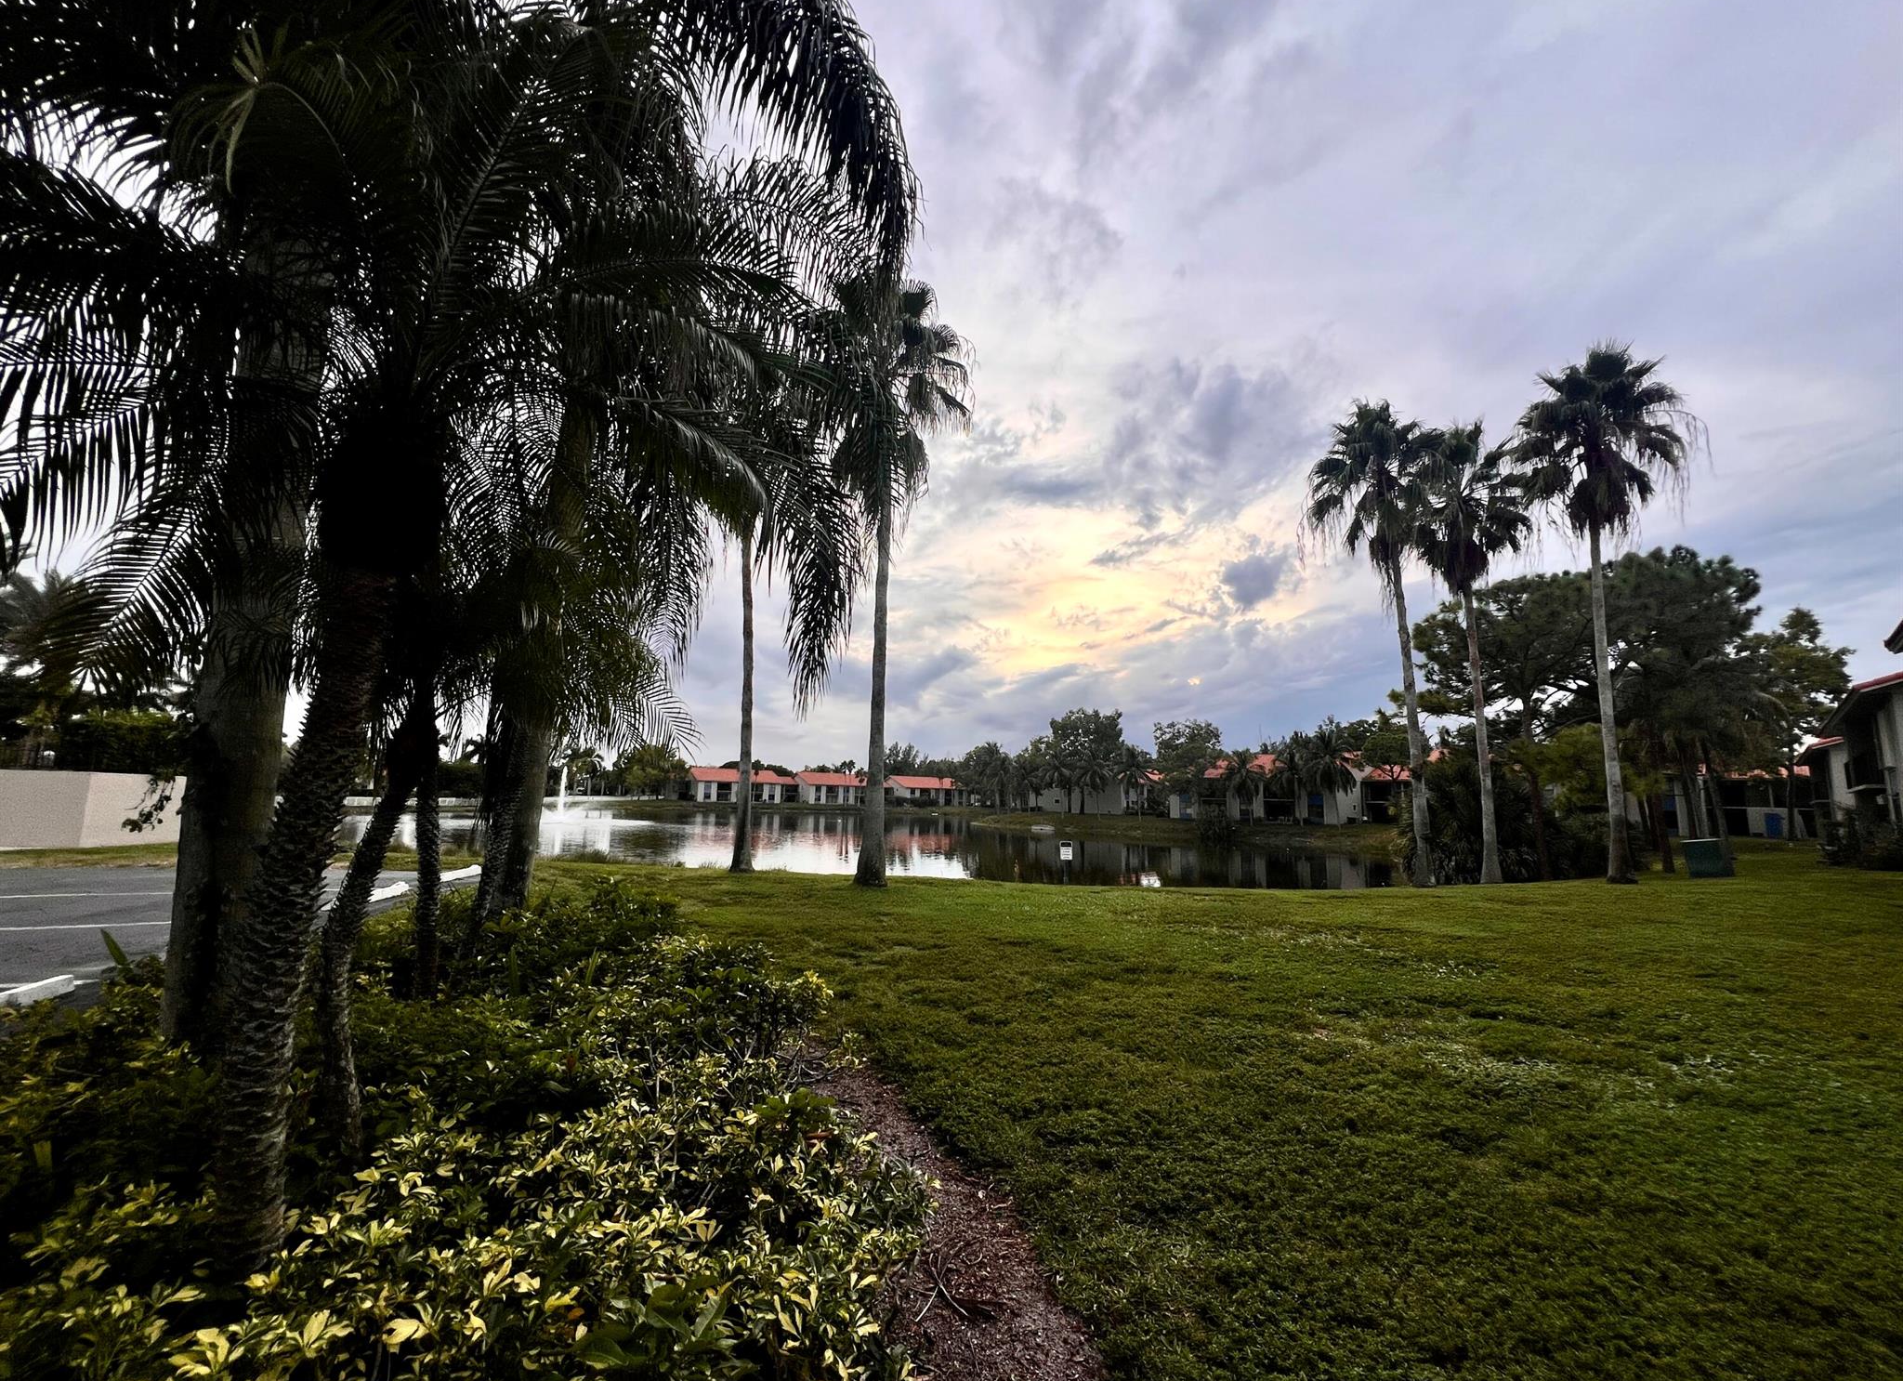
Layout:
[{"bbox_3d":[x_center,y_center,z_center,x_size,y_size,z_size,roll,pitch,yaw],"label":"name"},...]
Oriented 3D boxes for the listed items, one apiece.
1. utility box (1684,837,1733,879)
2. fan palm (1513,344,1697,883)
[{"bbox_3d":[18.659,4.141,17.635,0.880,0.890,0.800,-2,-8,17],"label":"utility box"},{"bbox_3d":[16.178,-2.115,17.297,3.142,13.215,3.142,1,-8,0],"label":"fan palm"}]

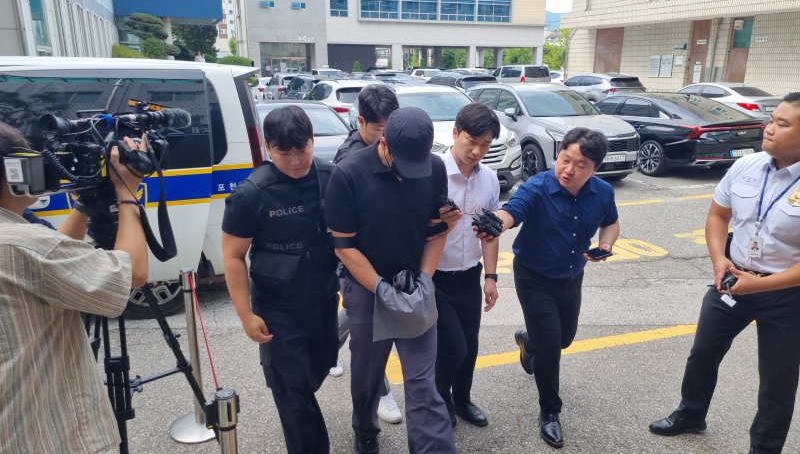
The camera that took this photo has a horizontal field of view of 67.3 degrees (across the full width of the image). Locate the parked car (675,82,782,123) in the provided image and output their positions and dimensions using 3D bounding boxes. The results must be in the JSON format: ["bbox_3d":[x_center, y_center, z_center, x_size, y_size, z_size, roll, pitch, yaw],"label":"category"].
[{"bbox_3d":[10.500,-4.001,19.786,1.720,1.460,4.450,-5,16,-18],"label":"parked car"}]

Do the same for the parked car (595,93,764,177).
[{"bbox_3d":[5.030,-2.073,12.539,1.875,1.460,5.000,-5,16,-19],"label":"parked car"}]

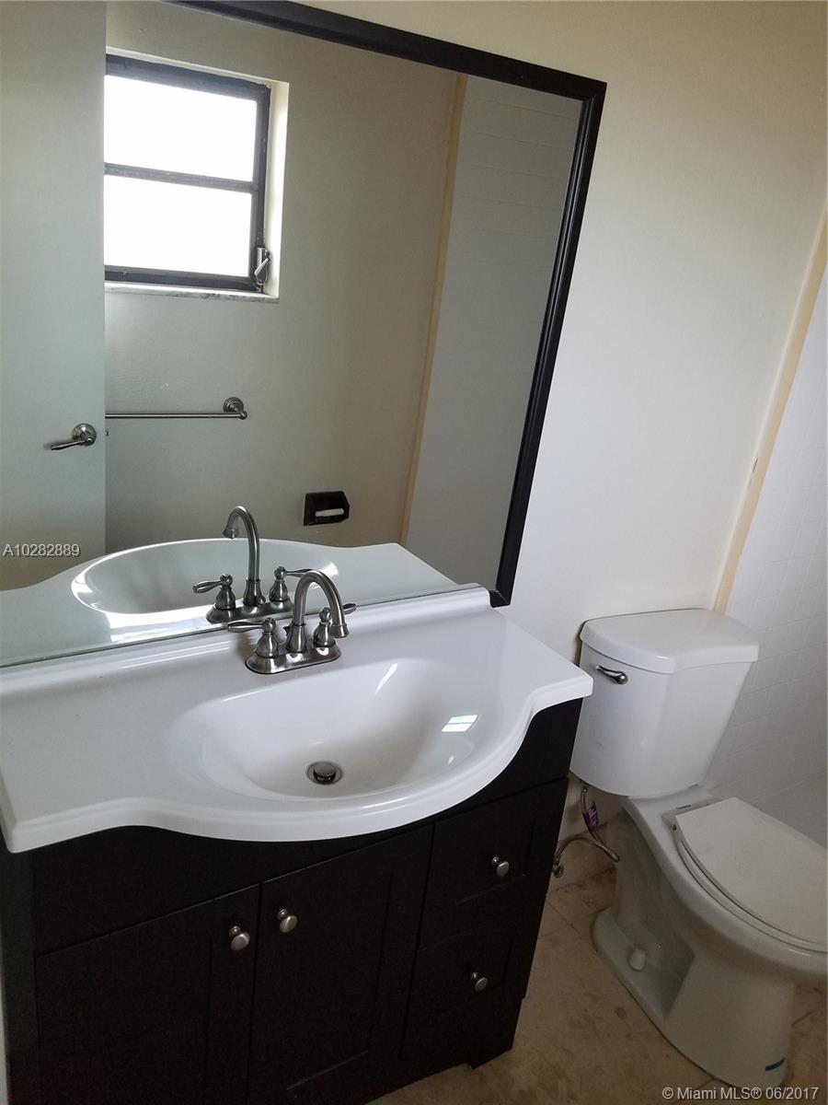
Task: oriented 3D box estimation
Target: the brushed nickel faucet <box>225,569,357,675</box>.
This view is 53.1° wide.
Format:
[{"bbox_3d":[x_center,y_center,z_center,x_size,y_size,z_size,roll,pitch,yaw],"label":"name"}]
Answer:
[{"bbox_3d":[-0.153,0.111,1.282,0.225,0.181,0.165,-7,26,-33],"label":"brushed nickel faucet"}]

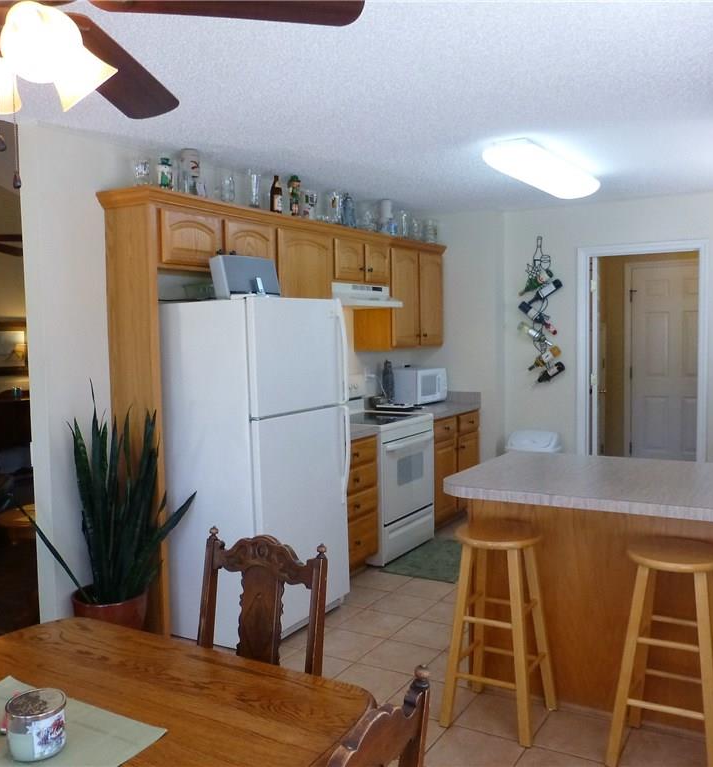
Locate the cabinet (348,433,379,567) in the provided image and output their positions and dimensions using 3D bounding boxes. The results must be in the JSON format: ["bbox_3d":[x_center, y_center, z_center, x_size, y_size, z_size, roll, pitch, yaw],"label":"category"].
[{"bbox_3d":[-0.235,0.751,4.502,0.600,0.870,0.510,1,4,31],"label":"cabinet"}]

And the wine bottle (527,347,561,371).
[{"bbox_3d":[1.438,-0.177,5.436,0.290,0.078,0.078,-35,-14,28],"label":"wine bottle"}]

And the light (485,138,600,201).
[{"bbox_3d":[1.099,-1.195,3.996,0.340,0.100,1.220,1,4,31],"label":"light"}]

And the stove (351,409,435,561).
[{"bbox_3d":[0.119,0.654,5.016,0.670,1.000,0.765,1,4,31],"label":"stove"}]

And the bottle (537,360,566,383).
[{"bbox_3d":[1.484,-0.072,5.416,0.255,0.078,0.078,-36,-15,28],"label":"bottle"}]

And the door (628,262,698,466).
[{"bbox_3d":[2.917,-0.028,6.431,0.790,2.030,0.040,1,4,31],"label":"door"}]

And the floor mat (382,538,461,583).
[{"bbox_3d":[0.618,1.179,4.773,0.600,0.012,0.840,1,4,31],"label":"floor mat"}]

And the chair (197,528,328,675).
[{"bbox_3d":[-0.363,0.900,1.709,0.460,0.970,0.540,1,4,31],"label":"chair"}]

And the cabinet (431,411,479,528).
[{"bbox_3d":[0.542,0.662,5.782,0.600,0.870,0.880,1,4,31],"label":"cabinet"}]

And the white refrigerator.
[{"bbox_3d":[-0.558,0.415,3.819,0.780,1.700,0.800,1,4,31],"label":"white refrigerator"}]

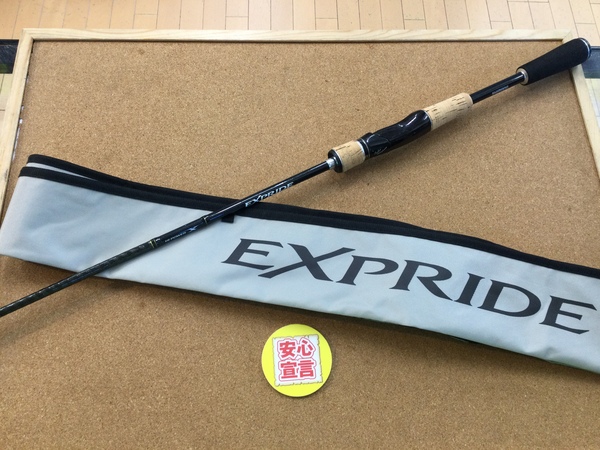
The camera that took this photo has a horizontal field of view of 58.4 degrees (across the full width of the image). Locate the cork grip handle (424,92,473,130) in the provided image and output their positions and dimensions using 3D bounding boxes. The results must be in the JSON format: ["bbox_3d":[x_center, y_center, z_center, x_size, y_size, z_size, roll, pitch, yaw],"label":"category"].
[{"bbox_3d":[0.147,-0.114,0.541,0.051,0.021,0.021,-25,73,-14],"label":"cork grip handle"}]

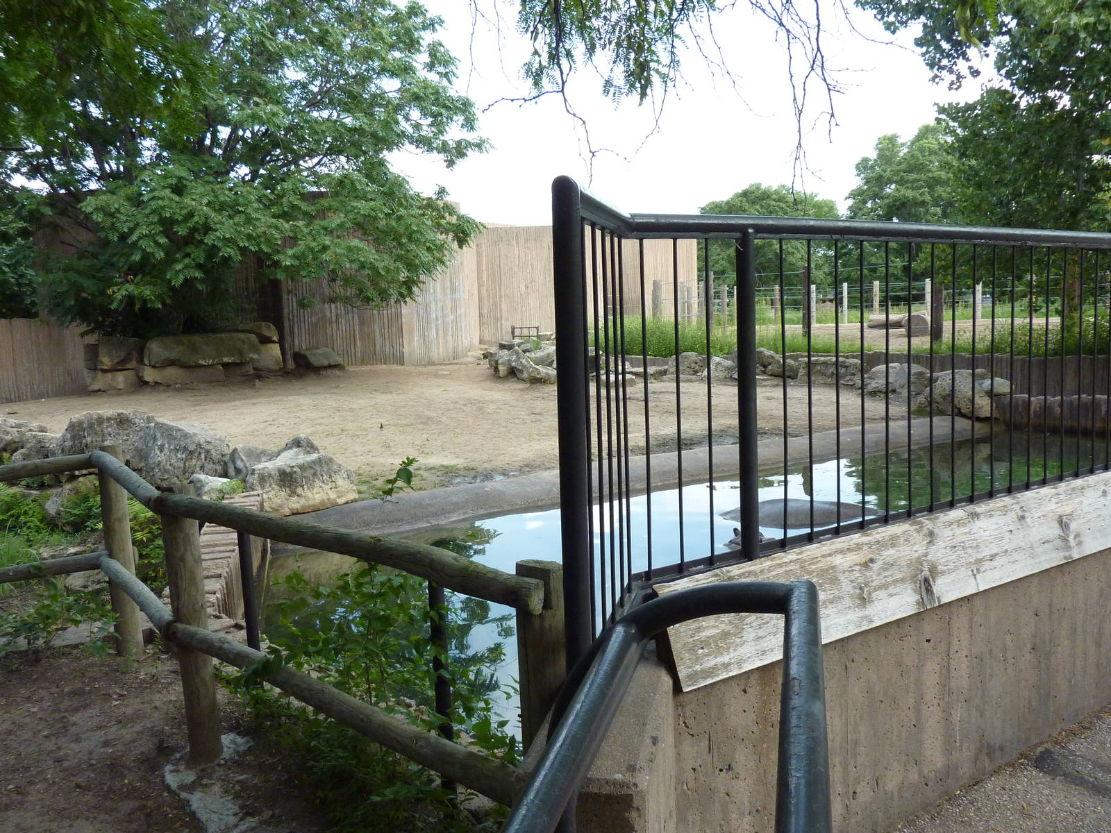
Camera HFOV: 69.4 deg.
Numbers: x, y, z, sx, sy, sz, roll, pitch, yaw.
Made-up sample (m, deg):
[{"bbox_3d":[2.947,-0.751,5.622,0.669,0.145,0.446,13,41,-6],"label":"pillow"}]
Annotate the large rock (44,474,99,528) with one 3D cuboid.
[{"bbox_3d":[-4.282,0.749,7.100,0.440,0.400,0.420,-6,8,-31],"label":"large rock"}]

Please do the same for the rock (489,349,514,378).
[{"bbox_3d":[-1.543,-1.505,23.000,0.700,0.780,0.750,-2,7,-4],"label":"rock"}]

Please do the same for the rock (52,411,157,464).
[{"bbox_3d":[-5.206,0.257,9.300,1.070,0.600,0.800,-7,8,-34],"label":"rock"}]

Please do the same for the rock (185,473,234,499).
[{"bbox_3d":[-3.414,0.697,7.900,0.470,0.290,0.400,-5,8,-24],"label":"rock"}]

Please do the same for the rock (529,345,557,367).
[{"bbox_3d":[-0.325,-1.778,24.000,0.950,0.620,0.800,-2,7,-1],"label":"rock"}]

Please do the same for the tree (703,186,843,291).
[{"bbox_3d":[14.872,-12.389,56.000,9.600,7.800,8.800,0,7,15],"label":"tree"}]

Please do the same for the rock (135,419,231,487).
[{"bbox_3d":[-4.070,0.395,8.800,0.980,0.660,0.780,-6,8,-30],"label":"rock"}]

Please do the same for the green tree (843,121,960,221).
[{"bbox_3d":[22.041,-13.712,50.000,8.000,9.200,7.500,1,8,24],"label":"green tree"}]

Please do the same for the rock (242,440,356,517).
[{"bbox_3d":[-2.570,0.613,8.150,1.020,0.640,0.750,-6,8,-33],"label":"rock"}]

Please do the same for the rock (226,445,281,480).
[{"bbox_3d":[-3.383,0.521,9.000,0.570,0.370,0.500,-5,8,-26],"label":"rock"}]

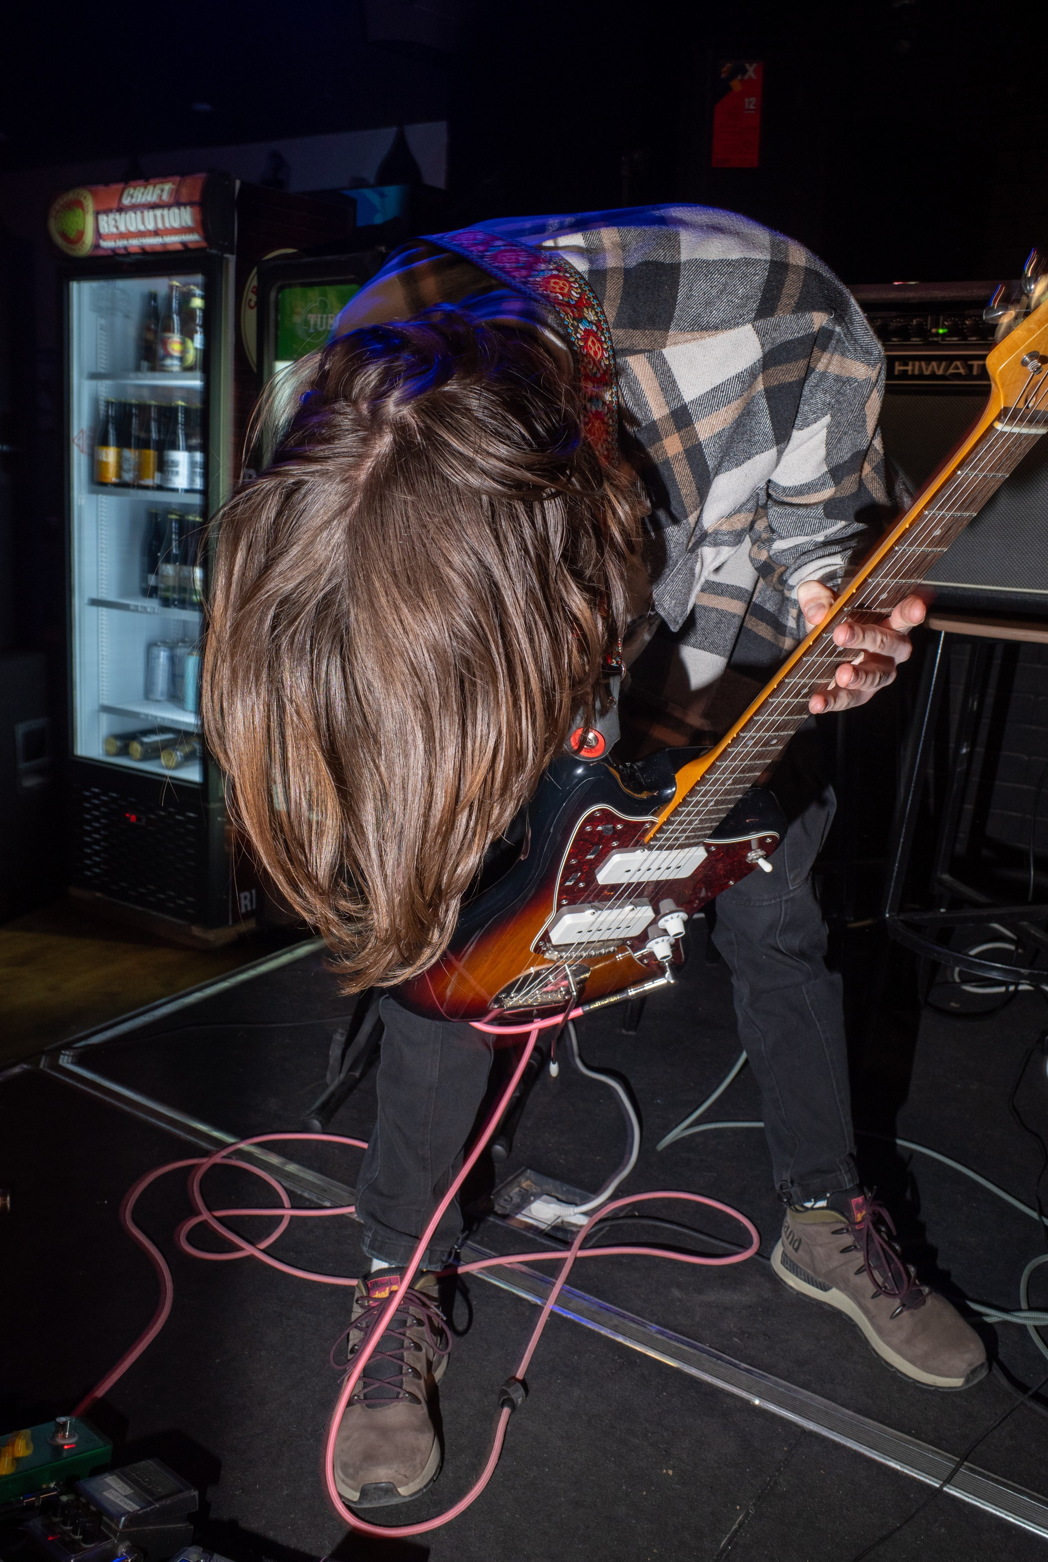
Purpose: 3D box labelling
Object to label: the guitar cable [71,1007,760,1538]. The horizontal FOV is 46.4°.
[{"bbox_3d":[-0.119,0.405,1.605,0.980,0.660,0.840,2,15,0],"label":"guitar cable"}]

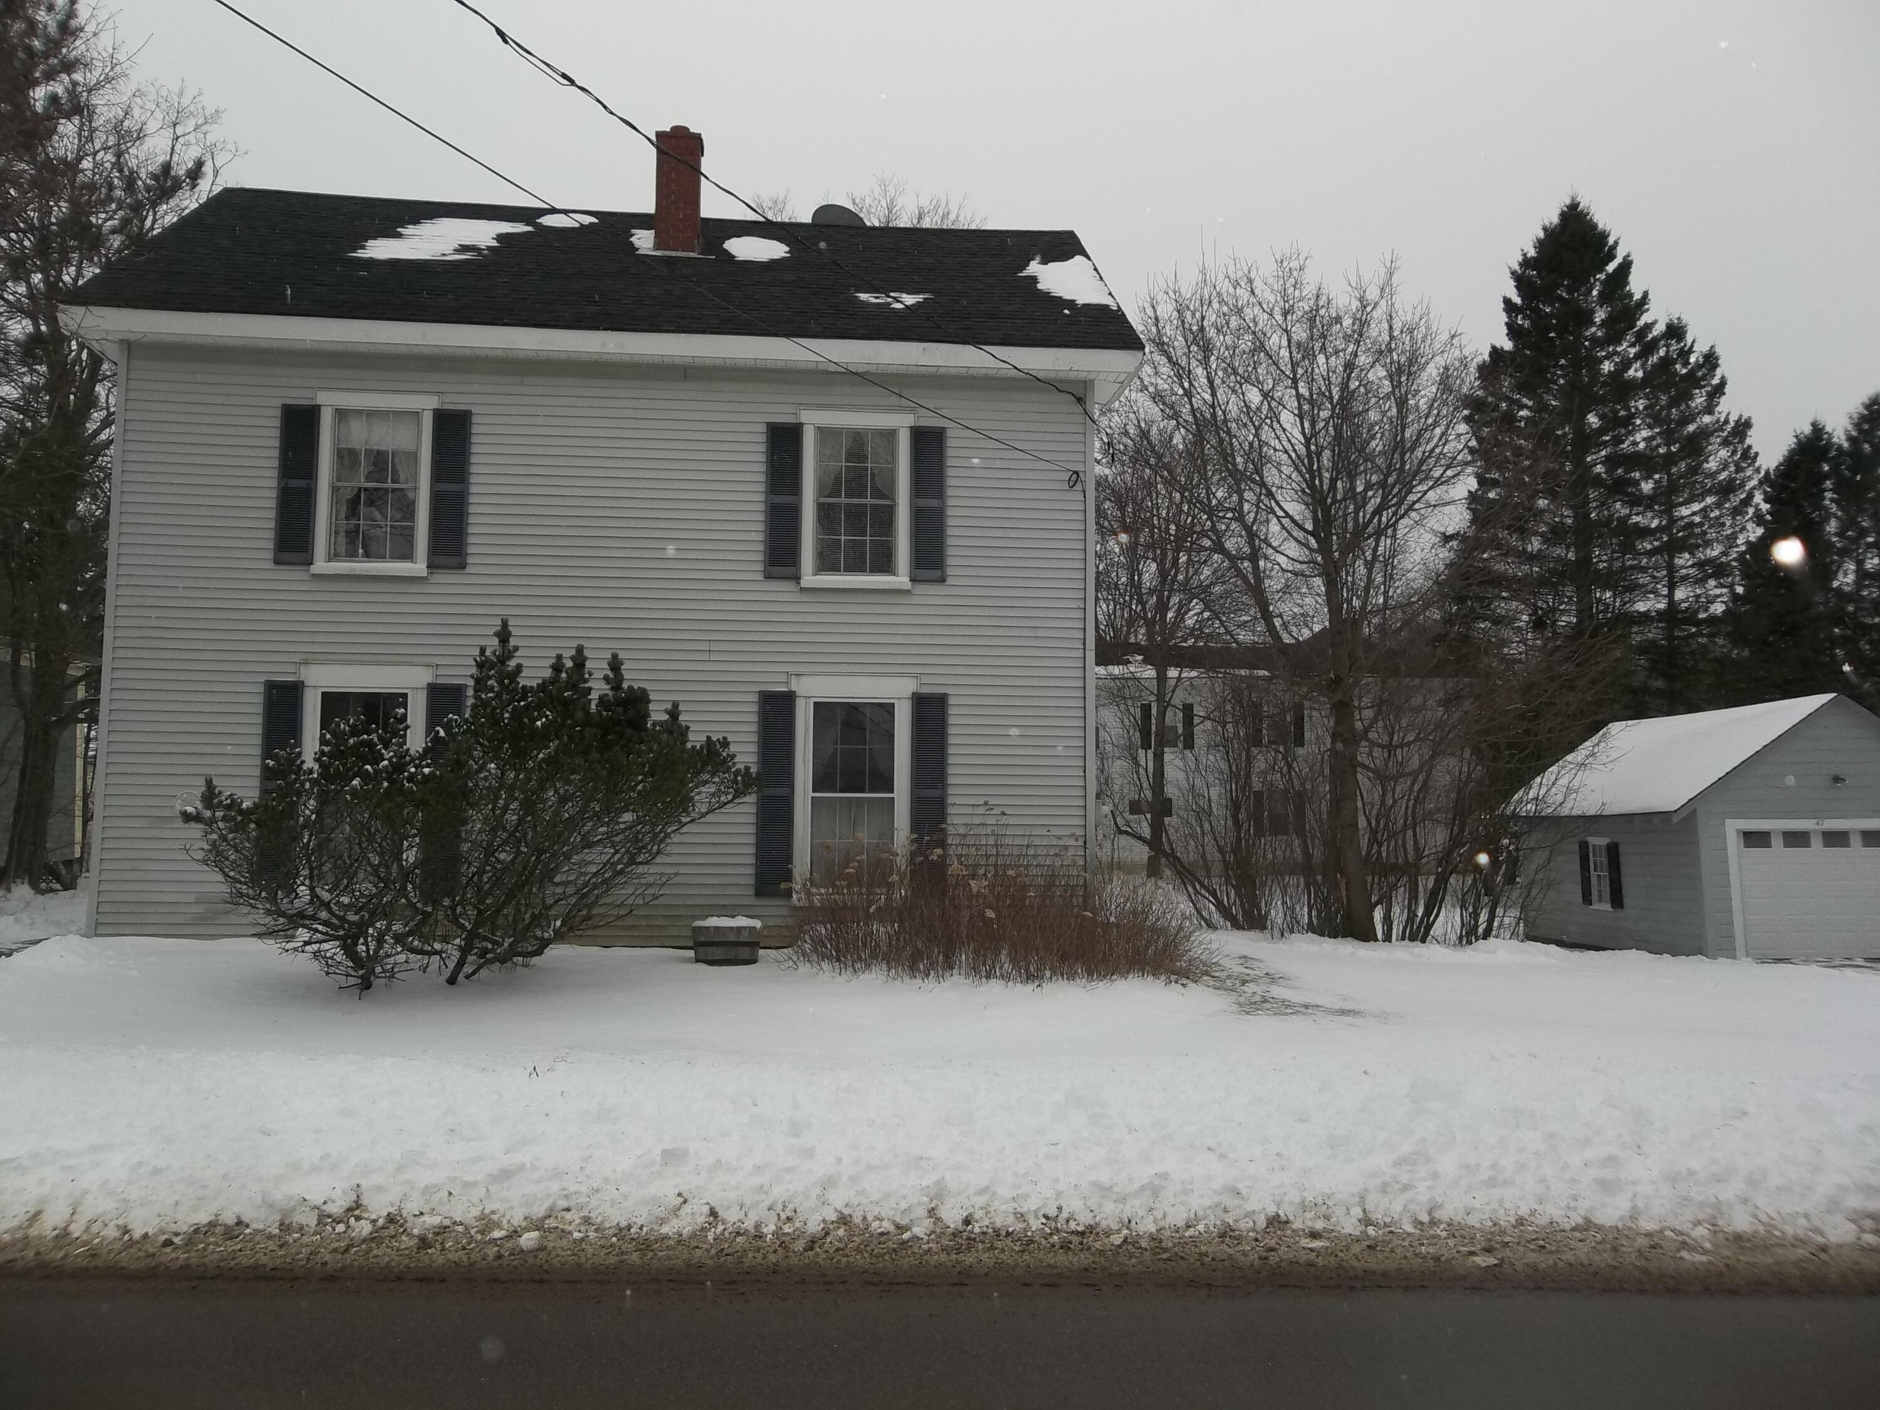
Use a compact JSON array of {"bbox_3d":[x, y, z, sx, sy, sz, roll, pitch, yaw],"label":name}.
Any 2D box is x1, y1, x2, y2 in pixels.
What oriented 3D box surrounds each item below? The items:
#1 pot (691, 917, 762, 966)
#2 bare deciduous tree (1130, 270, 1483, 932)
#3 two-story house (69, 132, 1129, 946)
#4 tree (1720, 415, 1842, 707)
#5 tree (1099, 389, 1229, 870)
[{"bbox_3d":[-2.050,2.290,14.100,0.660,0.410,0.660,1,-5,-5],"label":"pot"},{"bbox_3d":[5.370,-1.680,21.400,5.000,10.000,5.000,1,-5,-5],"label":"bare deciduous tree"},{"bbox_3d":[-3.680,-2.050,18.750,10.900,9.700,7.800,1,-5,-5],"label":"two-story house"},{"bbox_3d":[26.300,-1.500,45.500,5.200,14.500,5.200,1,-5,-5],"label":"tree"},{"bbox_3d":[5.900,-1.850,38.800,4.200,12.700,4.200,1,-5,-5],"label":"tree"}]

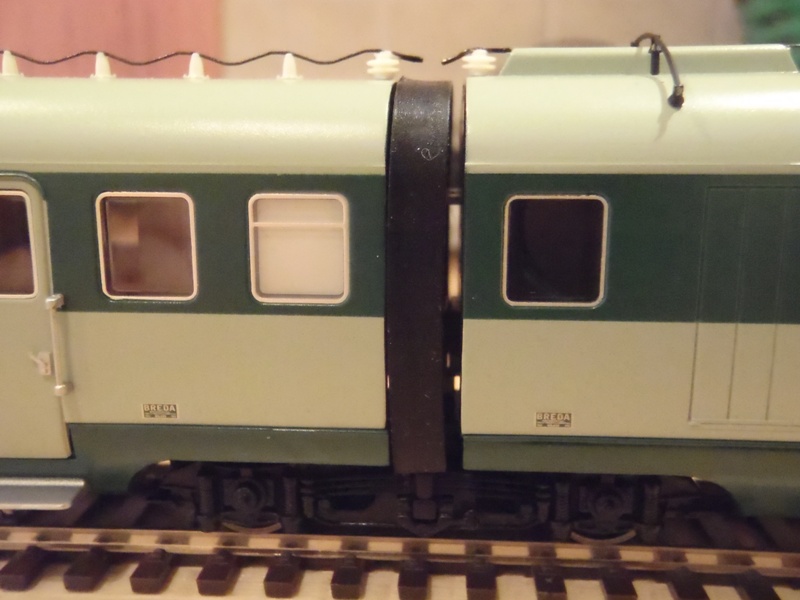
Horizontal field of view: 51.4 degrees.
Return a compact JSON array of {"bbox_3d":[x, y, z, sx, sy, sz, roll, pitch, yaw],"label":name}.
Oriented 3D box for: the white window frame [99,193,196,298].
[{"bbox_3d":[-0.023,-0.005,0.076,0.009,0.010,0.001,1,10,3],"label":"white window frame"}]

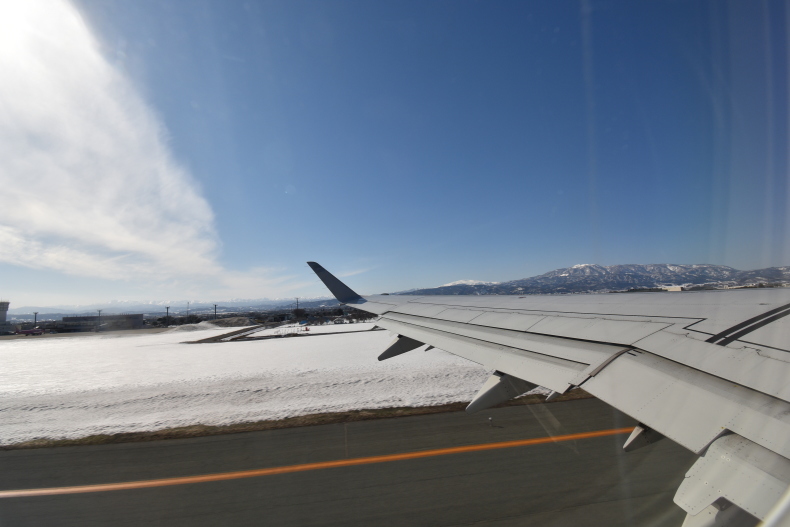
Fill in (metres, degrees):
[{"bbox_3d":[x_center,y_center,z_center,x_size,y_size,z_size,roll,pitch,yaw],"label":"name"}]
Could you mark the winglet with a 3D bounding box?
[{"bbox_3d":[-2.290,0.700,12.500,2.050,1.550,0.550,0,-7,-12],"label":"winglet"}]

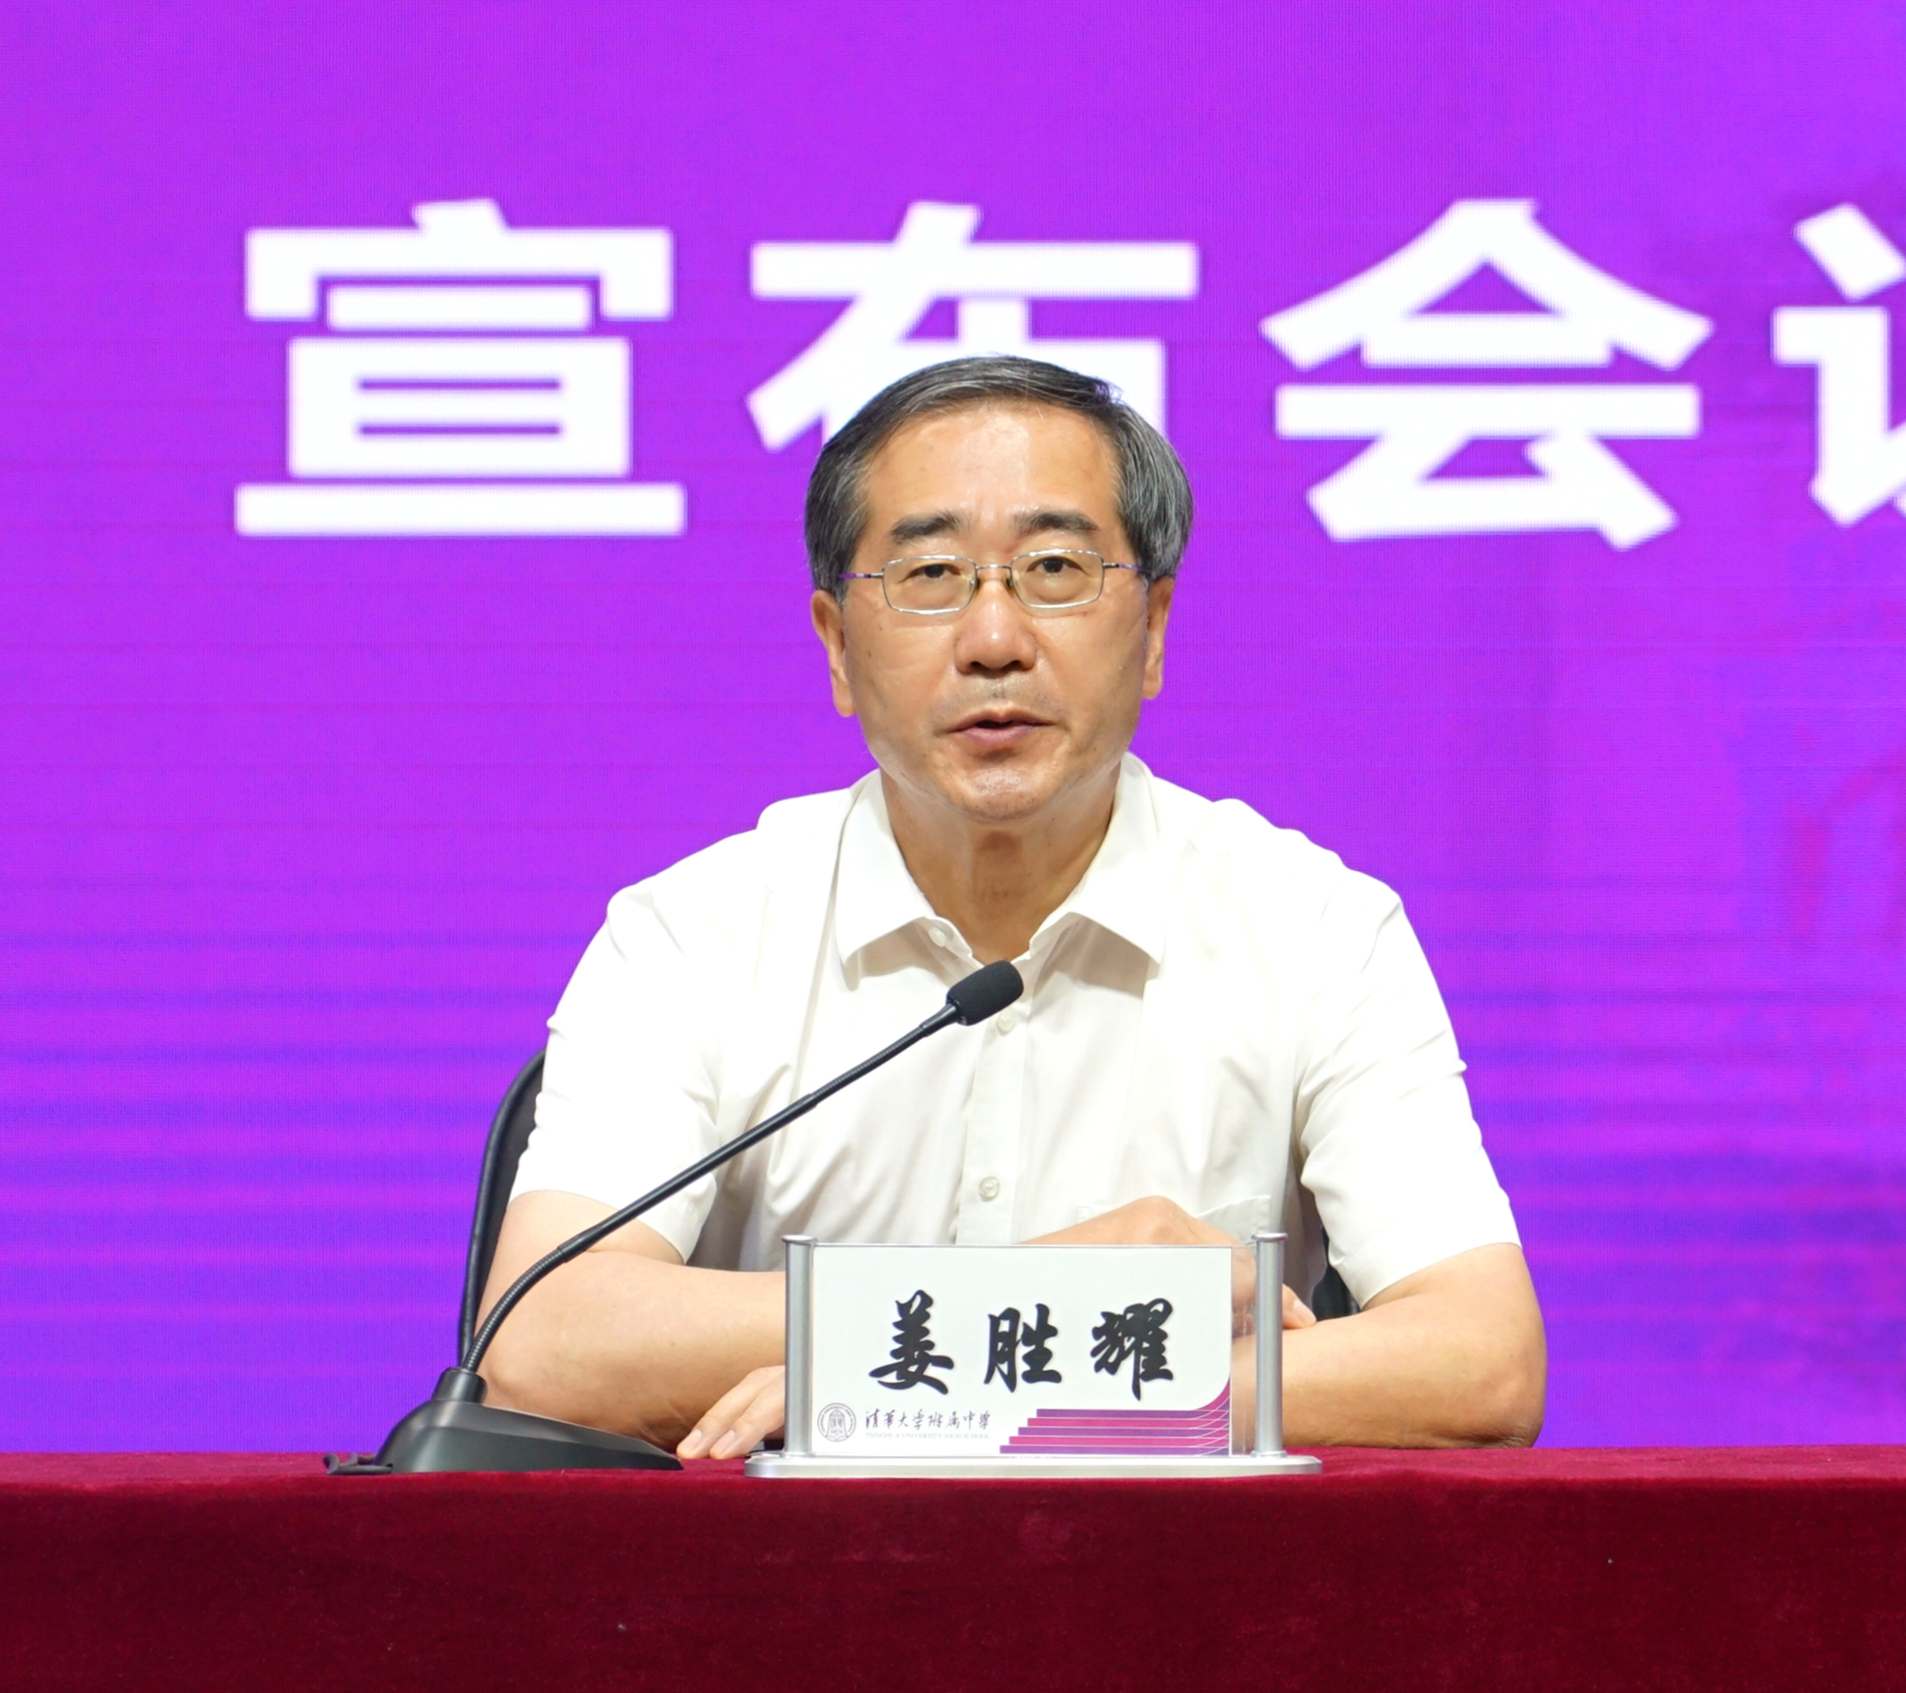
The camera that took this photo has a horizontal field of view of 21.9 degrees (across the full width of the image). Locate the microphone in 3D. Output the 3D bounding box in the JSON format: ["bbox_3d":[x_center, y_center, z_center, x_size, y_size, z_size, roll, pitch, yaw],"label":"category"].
[{"bbox_3d":[-0.127,0.177,2.384,0.320,0.250,0.110,2,-6,-22],"label":"microphone"}]

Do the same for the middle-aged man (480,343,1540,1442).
[{"bbox_3d":[0.030,0.400,2.554,0.560,1.330,0.680,0,-5,0],"label":"middle-aged man"}]

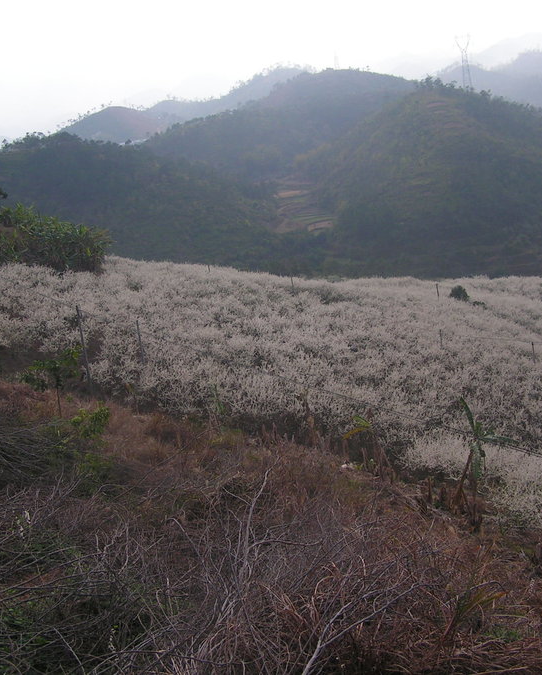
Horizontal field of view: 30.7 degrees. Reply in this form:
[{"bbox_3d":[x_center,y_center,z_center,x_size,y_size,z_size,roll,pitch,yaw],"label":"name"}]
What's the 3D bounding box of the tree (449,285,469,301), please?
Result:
[{"bbox_3d":[30.892,-7.293,161.918,3.200,2.900,3.000,-4,10,11],"label":"tree"}]

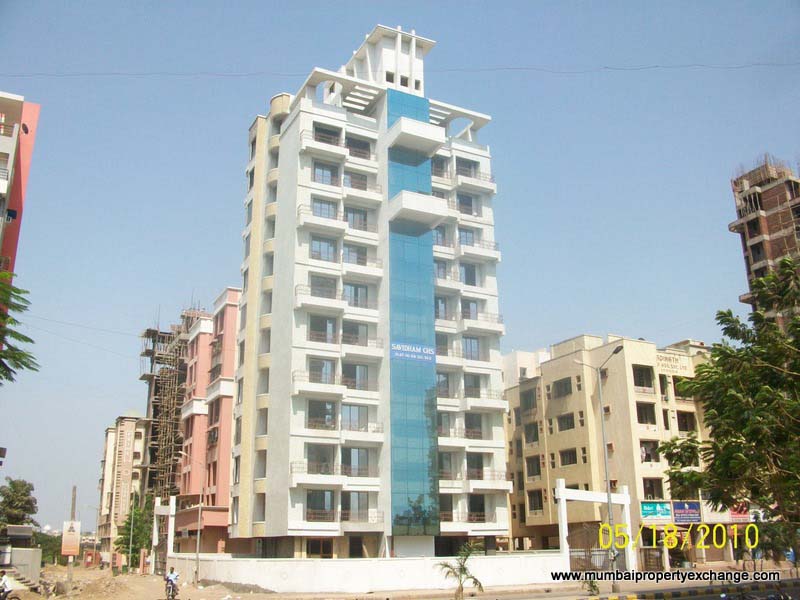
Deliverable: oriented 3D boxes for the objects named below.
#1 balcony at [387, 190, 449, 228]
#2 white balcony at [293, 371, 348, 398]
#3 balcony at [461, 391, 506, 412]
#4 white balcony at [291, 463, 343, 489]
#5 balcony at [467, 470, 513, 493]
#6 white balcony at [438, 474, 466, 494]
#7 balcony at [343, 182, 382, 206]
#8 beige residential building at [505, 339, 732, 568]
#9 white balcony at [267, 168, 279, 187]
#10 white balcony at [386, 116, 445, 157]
[{"bbox_3d":[1.361,-6.520,54.051,3.834,1.373,2.227,8,-20,-26],"label":"balcony"},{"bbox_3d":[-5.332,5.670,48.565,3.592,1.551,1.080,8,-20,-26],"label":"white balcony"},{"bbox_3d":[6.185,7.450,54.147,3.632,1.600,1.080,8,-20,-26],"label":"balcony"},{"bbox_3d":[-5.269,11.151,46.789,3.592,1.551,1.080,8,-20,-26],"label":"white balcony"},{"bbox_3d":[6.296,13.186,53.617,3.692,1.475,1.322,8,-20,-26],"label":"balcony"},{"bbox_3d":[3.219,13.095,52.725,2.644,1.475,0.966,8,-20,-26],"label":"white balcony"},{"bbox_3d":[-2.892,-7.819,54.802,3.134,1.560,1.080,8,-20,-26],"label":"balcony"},{"bbox_3d":[18.696,13.540,64.856,12.000,18.200,16.000,8,-20,-26],"label":"beige residential building"},{"bbox_3d":[-10.071,-9.977,59.621,1.169,1.169,2.136,8,-20,-26],"label":"white balcony"},{"bbox_3d":[1.259,-12.187,55.287,3.590,1.383,2.337,8,-20,-26],"label":"white balcony"}]

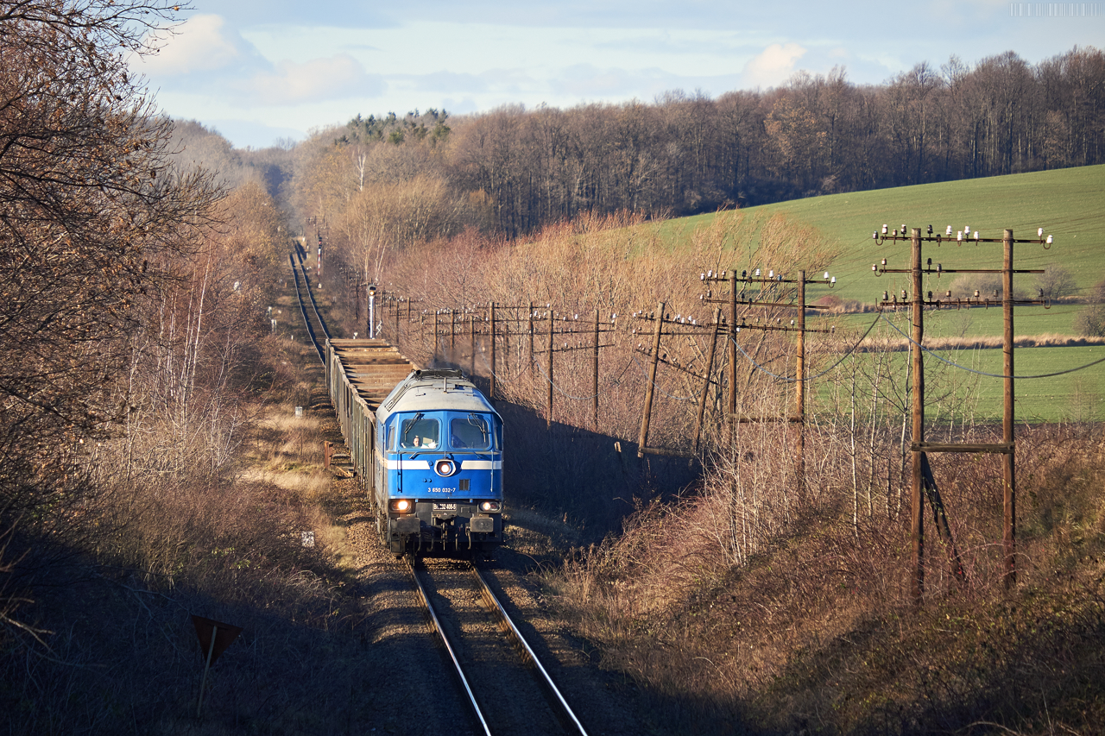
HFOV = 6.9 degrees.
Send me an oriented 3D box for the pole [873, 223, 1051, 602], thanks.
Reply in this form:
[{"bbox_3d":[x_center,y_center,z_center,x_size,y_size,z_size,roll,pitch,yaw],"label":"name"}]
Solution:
[{"bbox_3d":[6.474,0.737,145.500,2.830,6.050,0.400,0,1,-2],"label":"pole"}]

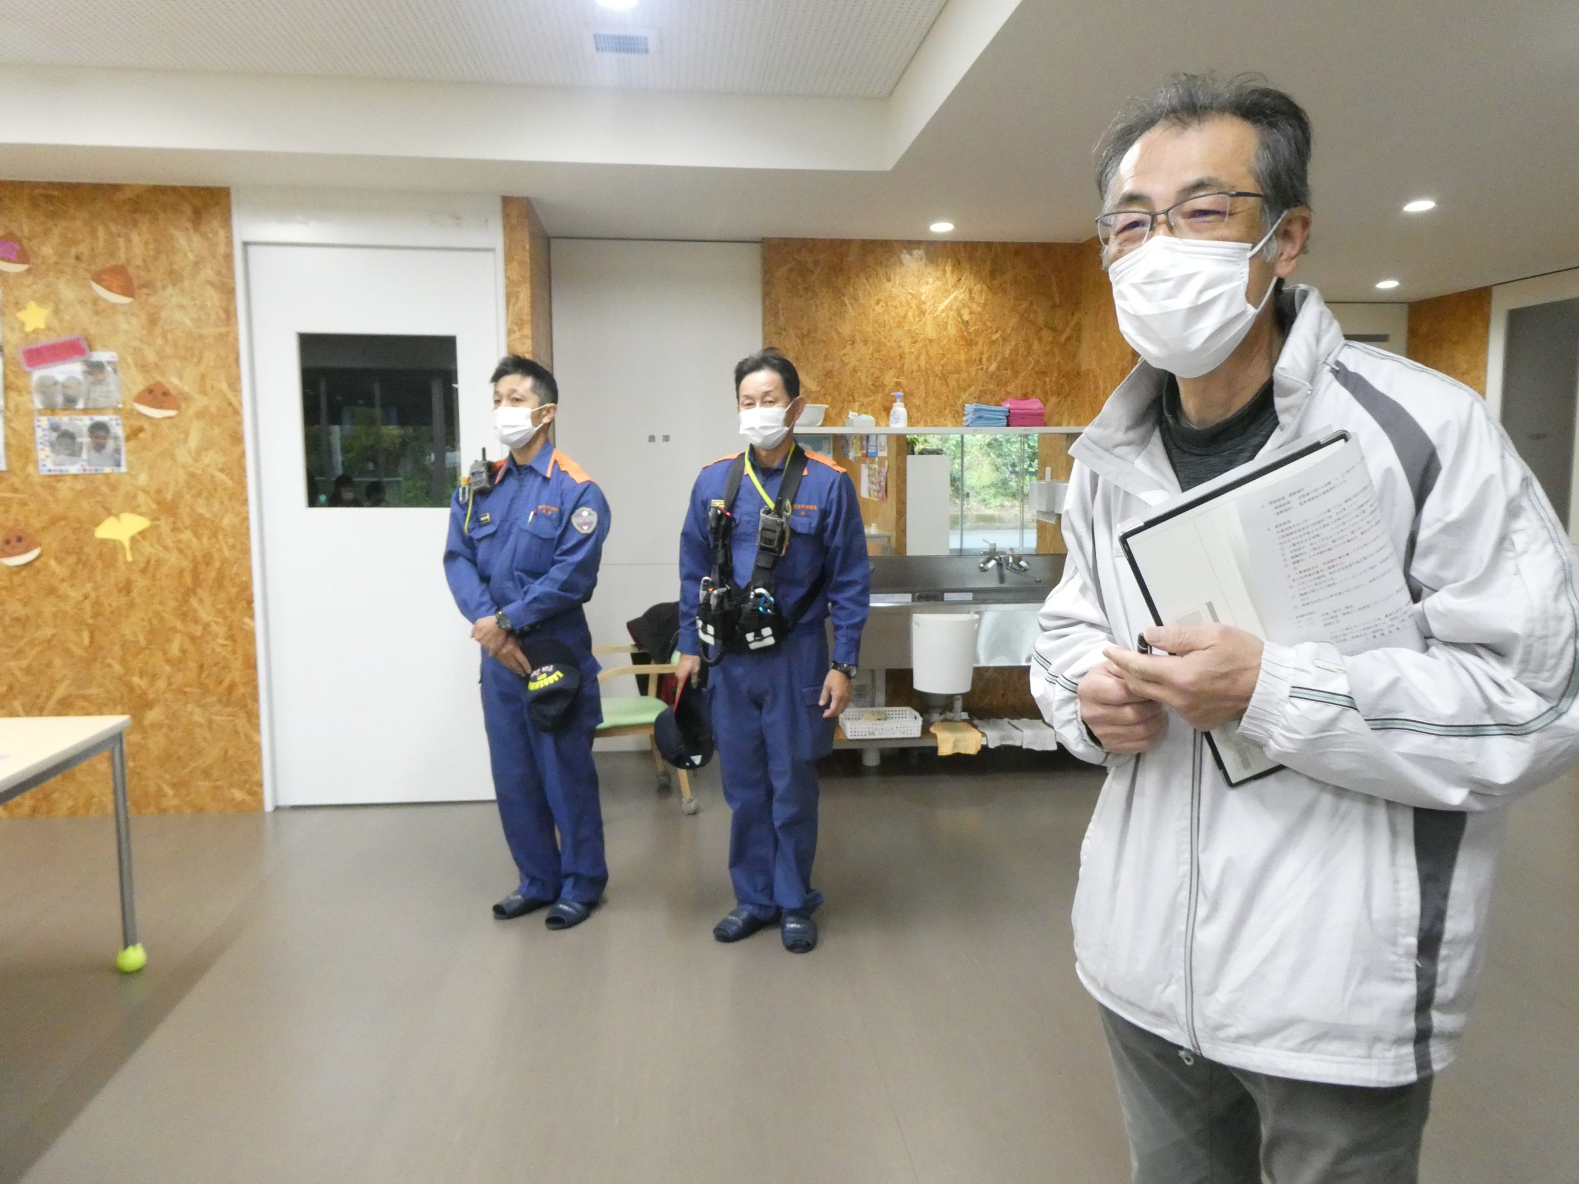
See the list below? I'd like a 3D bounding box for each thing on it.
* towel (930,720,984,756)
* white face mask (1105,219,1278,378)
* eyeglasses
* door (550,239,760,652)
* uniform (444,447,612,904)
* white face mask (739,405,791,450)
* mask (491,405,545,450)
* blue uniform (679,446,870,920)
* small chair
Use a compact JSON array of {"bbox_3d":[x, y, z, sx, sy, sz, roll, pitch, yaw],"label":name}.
[{"bbox_3d":[0.805,0.722,5.367,0.250,0.097,0.270,-1,6,-7],"label":"towel"},{"bbox_3d":[0.382,-0.277,1.050,0.120,0.130,0.145,-10,11,-42],"label":"white face mask"},{"bbox_3d":[0.394,-0.348,1.064,0.140,0.047,0.140,-9,10,-41],"label":"eyeglasses"},{"bbox_3d":[-0.638,-0.445,5.447,1.014,2.504,0.050,-1,6,-7],"label":"door"},{"bbox_3d":[-0.805,0.274,3.420,0.510,1.410,0.360,3,7,31],"label":"uniform"},{"bbox_3d":[-0.068,-0.464,3.085,0.150,0.125,0.105,2,6,18],"label":"white face mask"},{"bbox_3d":[-0.803,-0.490,3.260,0.150,0.125,0.105,3,7,27],"label":"mask"},{"bbox_3d":[-0.048,0.288,3.250,0.550,1.410,0.310,2,6,18],"label":"blue uniform"},{"bbox_3d":[-0.695,0.509,4.600,0.520,0.770,0.540,-2,6,-17],"label":"small chair"}]

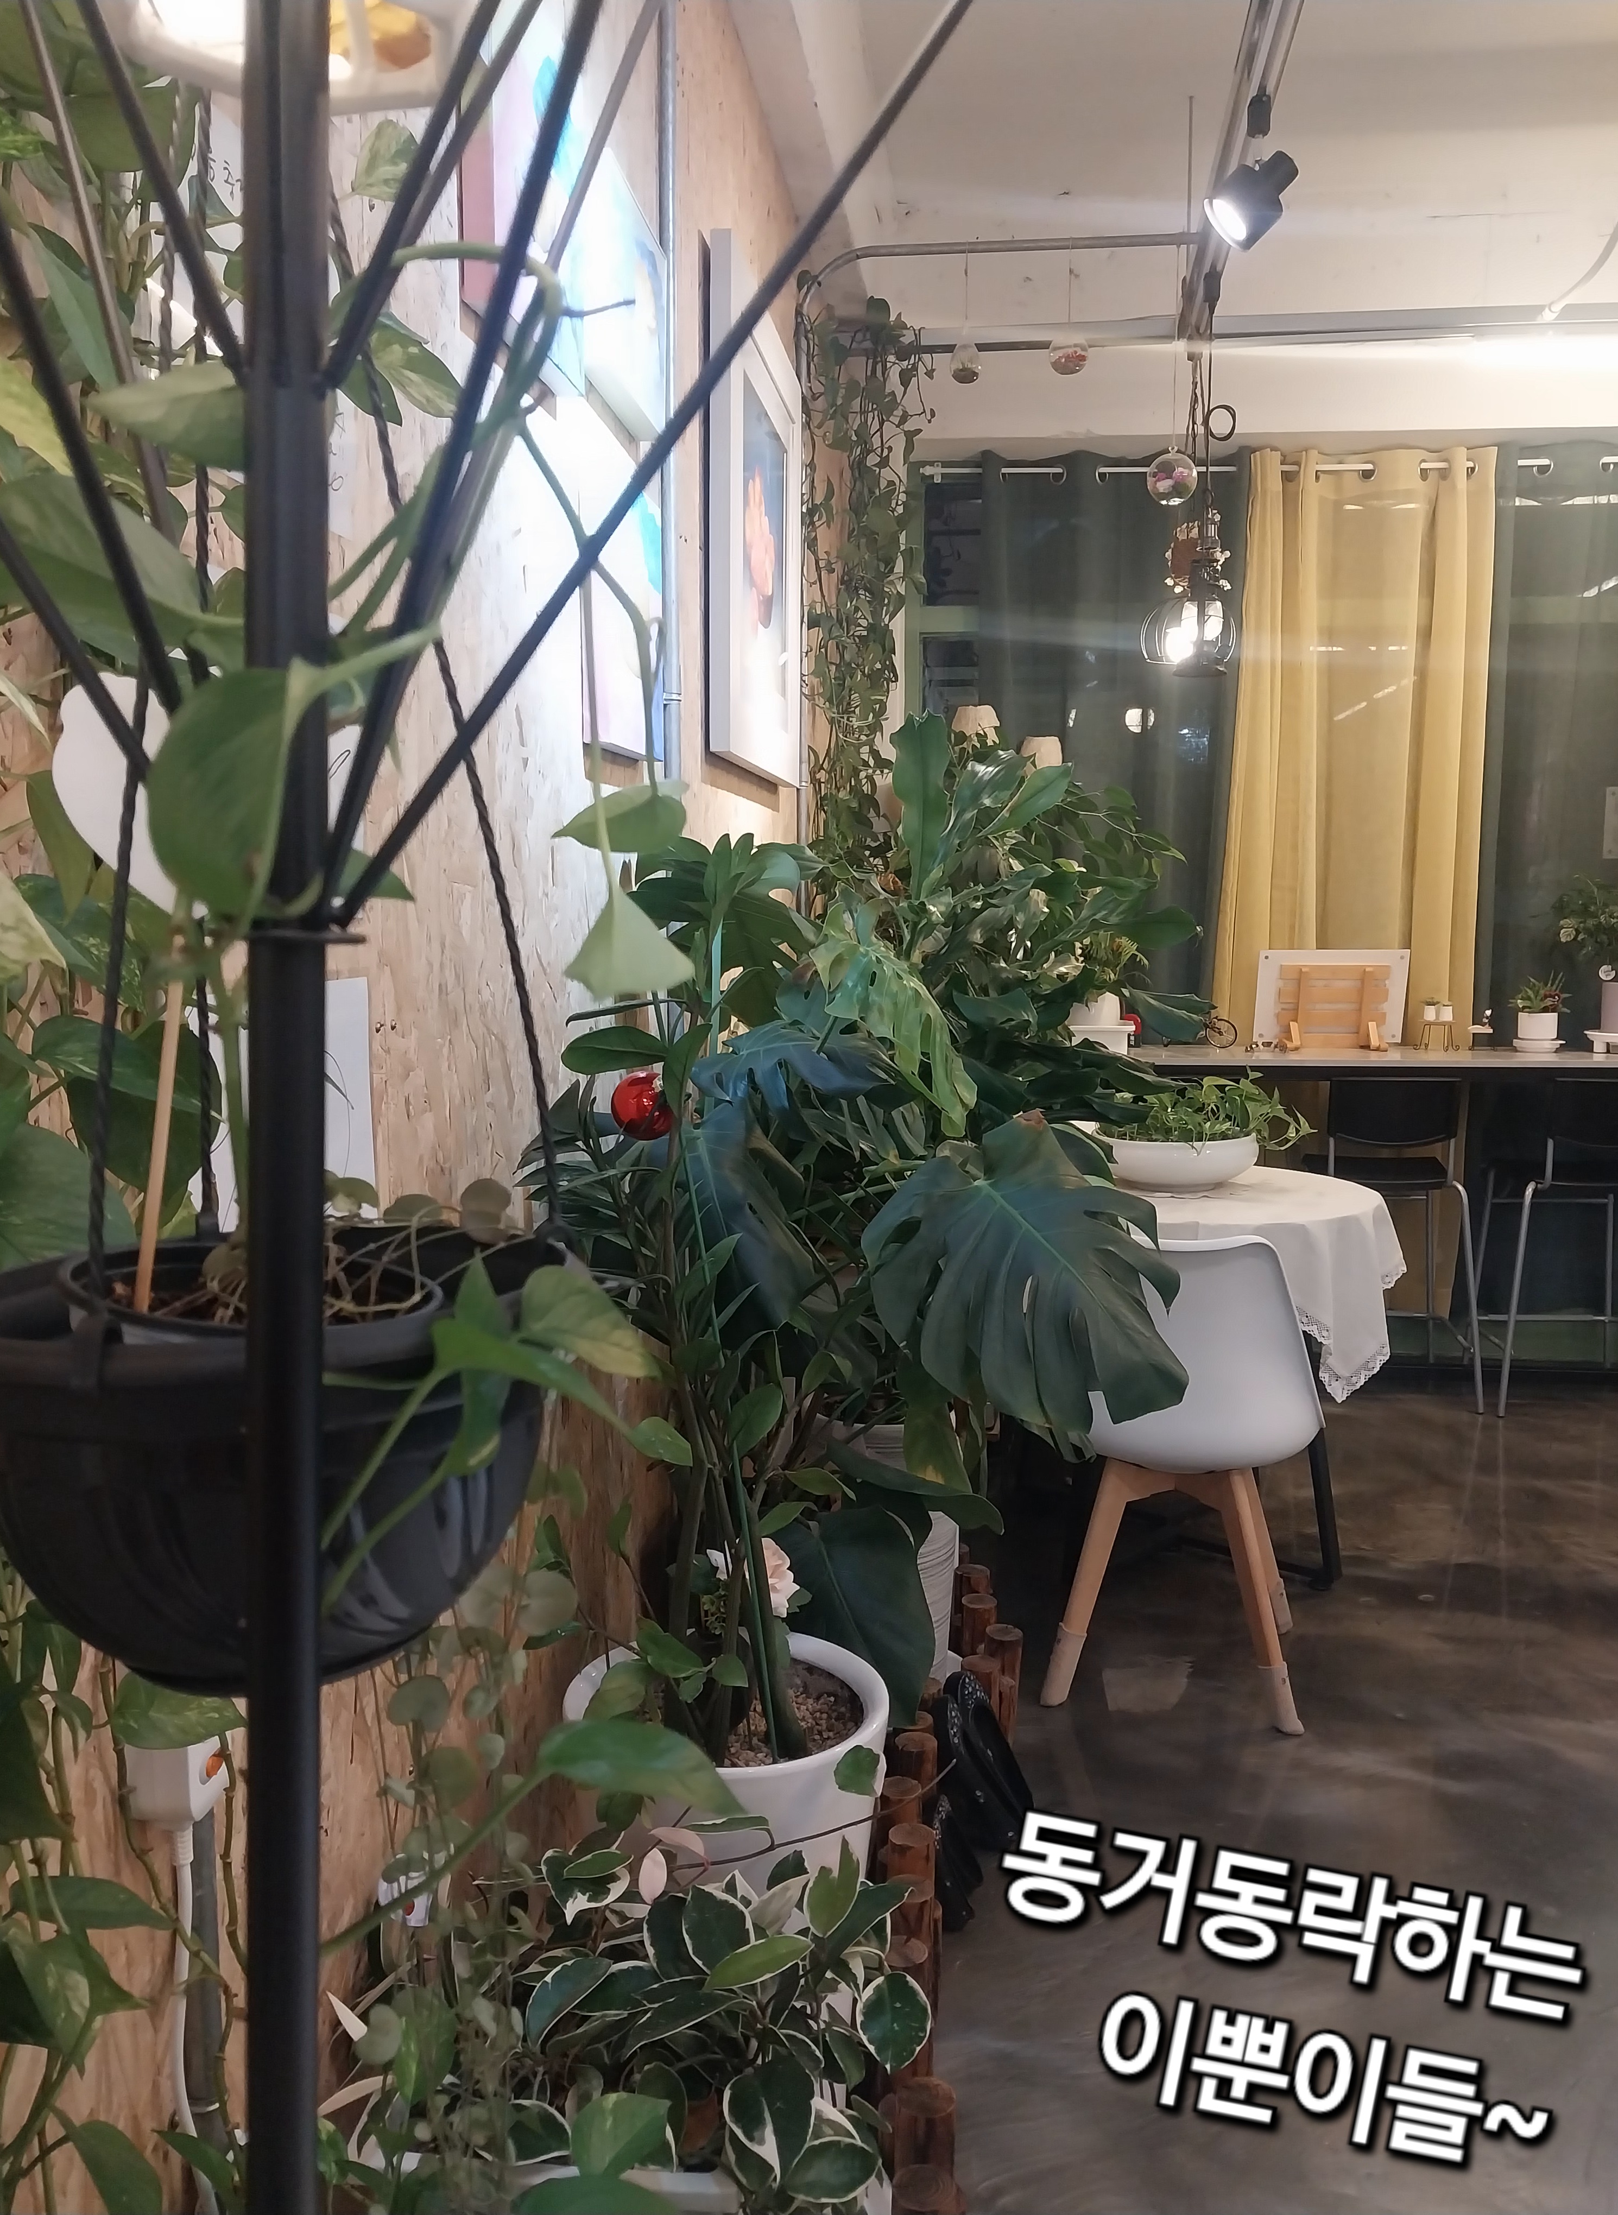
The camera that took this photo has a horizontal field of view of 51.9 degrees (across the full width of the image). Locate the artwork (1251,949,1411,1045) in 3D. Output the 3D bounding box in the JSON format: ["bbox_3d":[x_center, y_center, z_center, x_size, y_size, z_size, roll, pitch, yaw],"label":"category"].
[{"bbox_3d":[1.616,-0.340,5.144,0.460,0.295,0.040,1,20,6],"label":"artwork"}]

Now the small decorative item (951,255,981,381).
[{"bbox_3d":[0.324,-1.631,3.439,0.066,0.259,0.066,1,6,5],"label":"small decorative item"}]

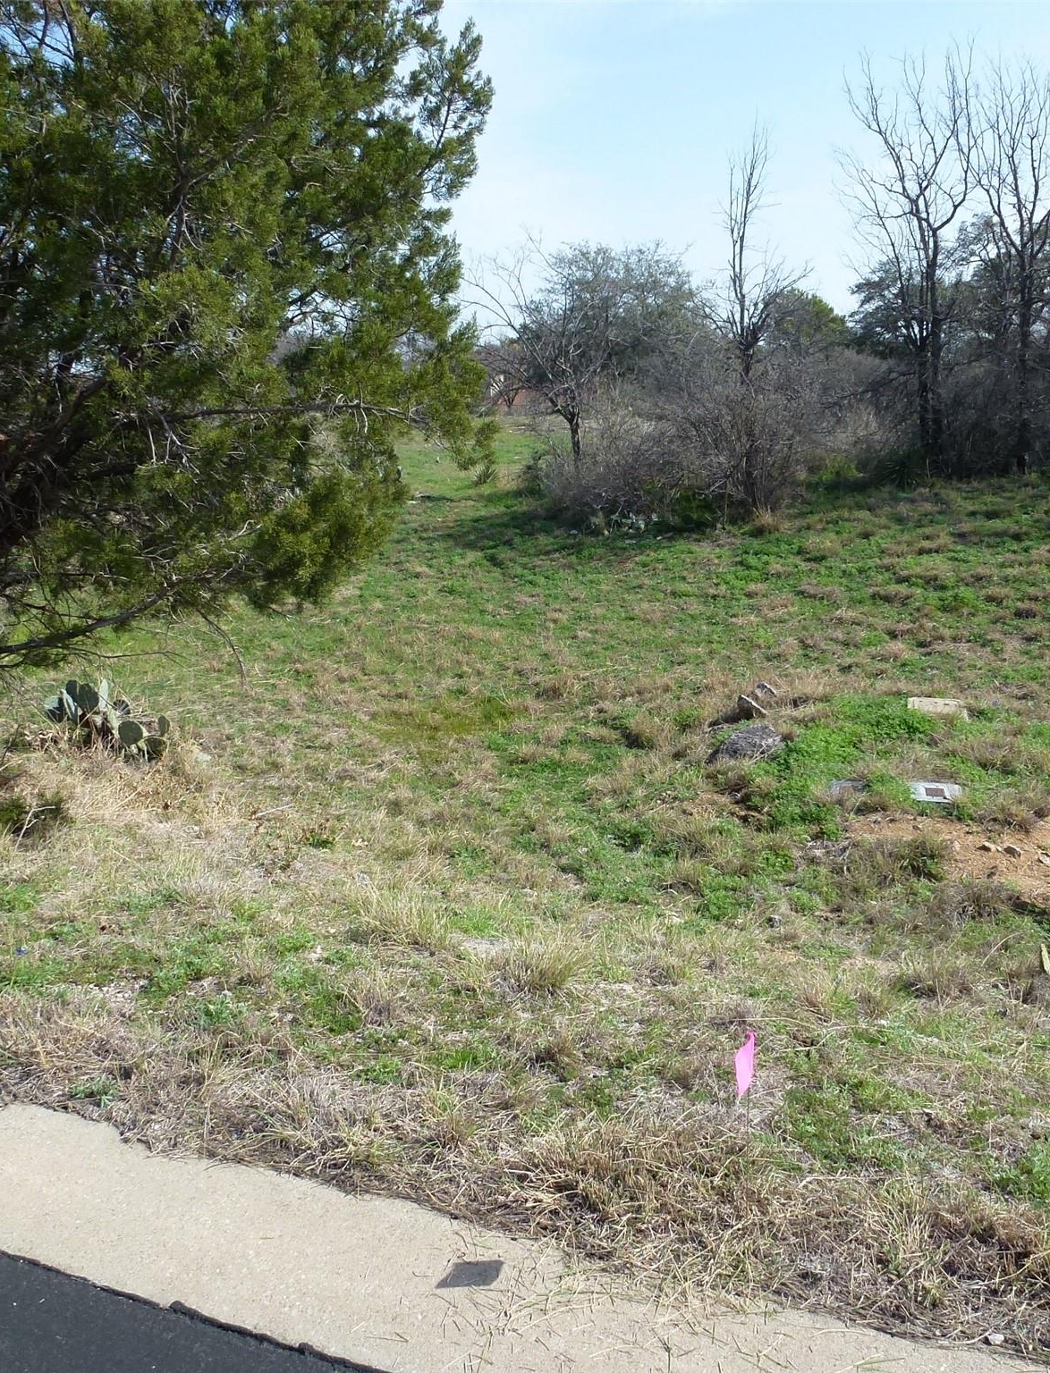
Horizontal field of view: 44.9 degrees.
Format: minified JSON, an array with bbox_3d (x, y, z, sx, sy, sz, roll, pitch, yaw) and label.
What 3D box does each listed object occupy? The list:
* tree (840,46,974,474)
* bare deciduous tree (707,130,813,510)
[{"bbox_3d":[6.883,-7.558,22.907,2.398,7.357,2.158,0,12,0],"label":"tree"},{"bbox_3d":[3.469,-5.342,18.789,1.586,5.421,1.586,0,12,0],"label":"bare deciduous tree"}]

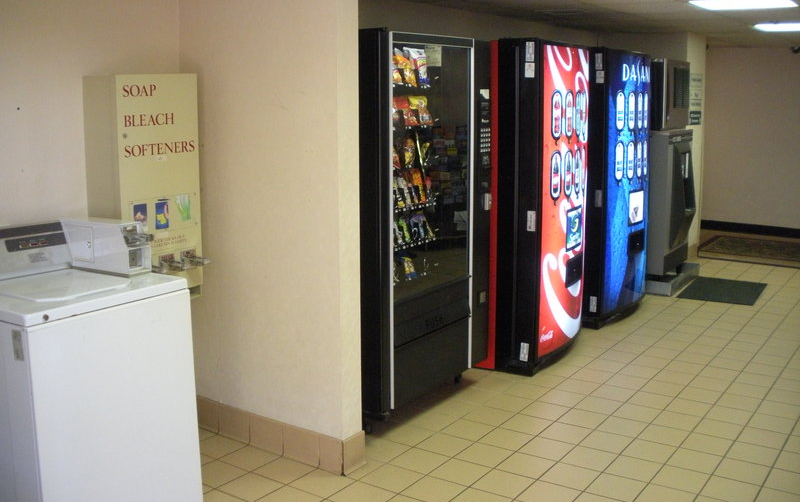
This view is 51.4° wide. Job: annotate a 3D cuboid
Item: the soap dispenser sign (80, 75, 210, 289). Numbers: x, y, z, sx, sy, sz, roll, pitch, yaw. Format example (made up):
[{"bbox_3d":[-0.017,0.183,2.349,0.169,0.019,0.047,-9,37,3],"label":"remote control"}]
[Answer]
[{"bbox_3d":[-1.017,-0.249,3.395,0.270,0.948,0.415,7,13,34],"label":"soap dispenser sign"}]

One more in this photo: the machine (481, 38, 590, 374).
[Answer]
[{"bbox_3d":[0.643,-0.310,4.985,0.860,1.830,0.950,6,12,31],"label":"machine"}]

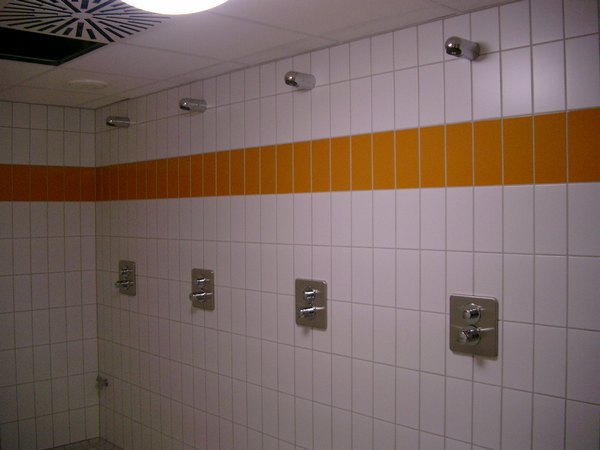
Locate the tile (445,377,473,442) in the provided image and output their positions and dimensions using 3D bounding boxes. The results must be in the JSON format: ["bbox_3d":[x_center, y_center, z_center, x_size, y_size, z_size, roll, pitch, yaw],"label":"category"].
[{"bbox_3d":[0.614,0.709,2.463,0.118,0.242,0.009,1,1,45],"label":"tile"}]

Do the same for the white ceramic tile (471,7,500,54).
[{"bbox_3d":[0.686,-0.711,2.354,0.118,0.169,0.009,1,1,45],"label":"white ceramic tile"}]

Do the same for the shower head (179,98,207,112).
[{"bbox_3d":[-0.589,-0.653,3.497,0.157,0.065,0.065,-1,1,-44],"label":"shower head"}]

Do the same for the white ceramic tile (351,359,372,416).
[{"bbox_3d":[0.282,0.727,2.878,0.010,0.248,0.123,-1,1,-45],"label":"white ceramic tile"}]

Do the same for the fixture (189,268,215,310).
[{"bbox_3d":[-0.577,0.363,3.602,0.085,0.221,0.216,-1,1,-44],"label":"fixture"}]

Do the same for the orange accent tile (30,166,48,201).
[{"bbox_3d":[-1.735,-0.274,4.268,0.118,0.242,0.010,-1,1,-44],"label":"orange accent tile"}]

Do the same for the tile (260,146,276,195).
[{"bbox_3d":[-0.161,-0.283,3.306,0.010,0.248,0.123,-1,1,-45],"label":"tile"}]

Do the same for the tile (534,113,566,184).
[{"bbox_3d":[0.859,-0.261,2.192,0.118,0.242,0.009,1,1,45],"label":"tile"}]

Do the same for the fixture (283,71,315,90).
[{"bbox_3d":[0.003,-0.663,2.925,0.069,0.070,0.152,1,1,45],"label":"fixture"}]

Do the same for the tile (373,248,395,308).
[{"bbox_3d":[0.354,0.218,2.668,0.010,0.240,0.118,-1,1,-44],"label":"tile"}]

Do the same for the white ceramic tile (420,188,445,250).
[{"bbox_3d":[0.541,-0.024,2.599,0.010,0.248,0.123,-1,1,-45],"label":"white ceramic tile"}]

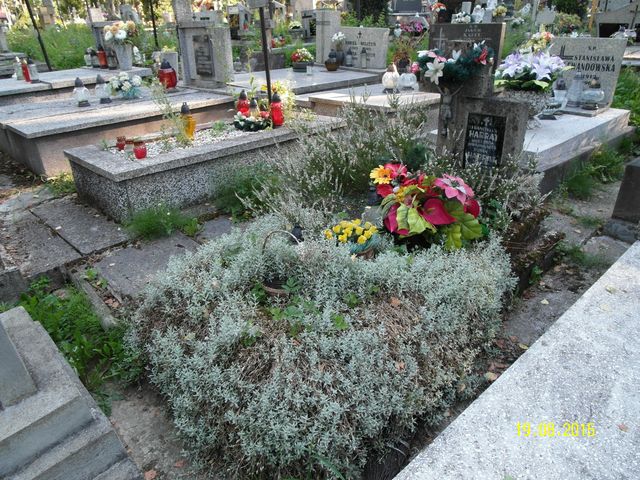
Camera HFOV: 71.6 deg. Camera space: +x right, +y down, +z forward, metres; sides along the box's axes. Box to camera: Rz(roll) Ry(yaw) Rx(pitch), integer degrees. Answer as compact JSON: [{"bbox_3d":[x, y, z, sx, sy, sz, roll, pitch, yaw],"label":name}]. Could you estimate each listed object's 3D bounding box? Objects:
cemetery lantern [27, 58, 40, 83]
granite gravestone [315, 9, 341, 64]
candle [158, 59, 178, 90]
[{"bbox_3d":[-3.821,-2.255,5.900,0.145,0.290,0.145,1,27,0],"label":"cemetery lantern"},{"bbox_3d":[0.128,-3.124,6.842,0.272,0.748,0.236,22,35,34],"label":"granite gravestone"},{"bbox_3d":[-1.953,-2.099,5.650,0.234,0.340,0.234,1,27,0],"label":"candle"}]

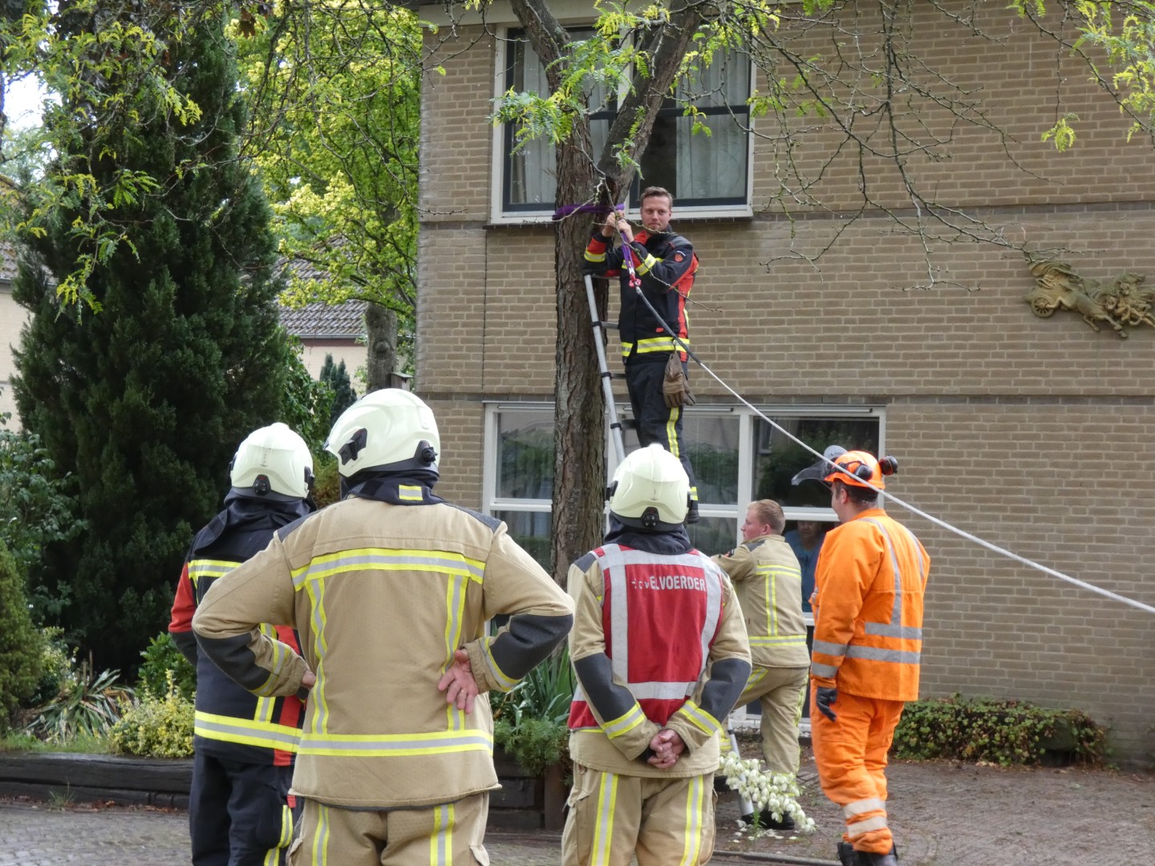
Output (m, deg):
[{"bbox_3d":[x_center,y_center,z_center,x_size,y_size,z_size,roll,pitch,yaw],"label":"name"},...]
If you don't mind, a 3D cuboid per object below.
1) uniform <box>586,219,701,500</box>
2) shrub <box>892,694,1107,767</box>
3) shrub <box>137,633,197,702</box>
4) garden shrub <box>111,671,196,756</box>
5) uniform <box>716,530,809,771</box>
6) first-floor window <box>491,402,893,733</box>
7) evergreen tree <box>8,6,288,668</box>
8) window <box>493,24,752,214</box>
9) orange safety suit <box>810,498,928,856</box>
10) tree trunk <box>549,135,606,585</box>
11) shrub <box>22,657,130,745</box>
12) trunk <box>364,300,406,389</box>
[{"bbox_3d":[0.346,-0.368,16.100,0.480,1.480,0.580,3,-2,-42],"label":"uniform"},{"bbox_3d":[2.783,1.971,19.850,1.500,0.460,0.520,1,-2,31],"label":"shrub"},{"bbox_3d":[-2.263,1.426,17.100,0.550,0.570,0.500,2,-2,0],"label":"shrub"},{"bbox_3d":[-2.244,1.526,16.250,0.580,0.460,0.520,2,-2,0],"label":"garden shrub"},{"bbox_3d":[0.943,1.202,15.650,0.620,1.340,0.520,1,-2,32],"label":"uniform"},{"bbox_3d":[0.708,0.924,21.634,3.270,2.250,0.160,1,-2,30],"label":"first-floor window"},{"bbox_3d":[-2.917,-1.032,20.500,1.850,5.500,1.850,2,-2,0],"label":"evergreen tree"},{"bbox_3d":[0.336,-2.300,22.007,2.180,1.470,0.160,1,-2,30],"label":"window"},{"bbox_3d":[1.299,1.117,13.400,0.420,1.580,0.550,0,-2,38],"label":"orange safety suit"},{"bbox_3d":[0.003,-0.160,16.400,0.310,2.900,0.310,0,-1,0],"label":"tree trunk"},{"bbox_3d":[-2.756,1.484,16.600,0.600,0.460,0.550,2,-2,0],"label":"shrub"},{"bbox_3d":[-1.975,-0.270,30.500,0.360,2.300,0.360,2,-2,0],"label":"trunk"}]

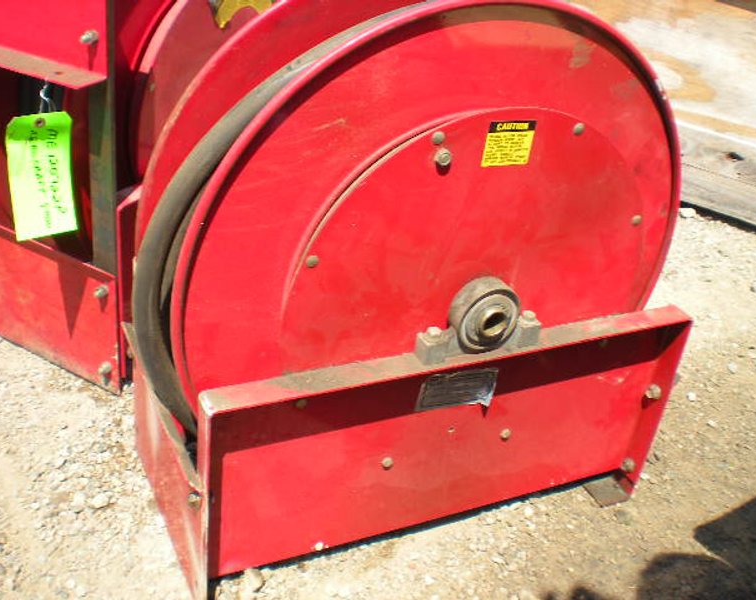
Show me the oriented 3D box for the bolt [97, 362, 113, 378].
[{"bbox_3d":[-0.381,0.097,1.216,0.016,0.016,0.015,21,32,22],"label":"bolt"}]

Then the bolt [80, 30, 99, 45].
[{"bbox_3d":[-0.327,-0.297,0.991,0.015,0.015,0.018,21,32,22],"label":"bolt"}]

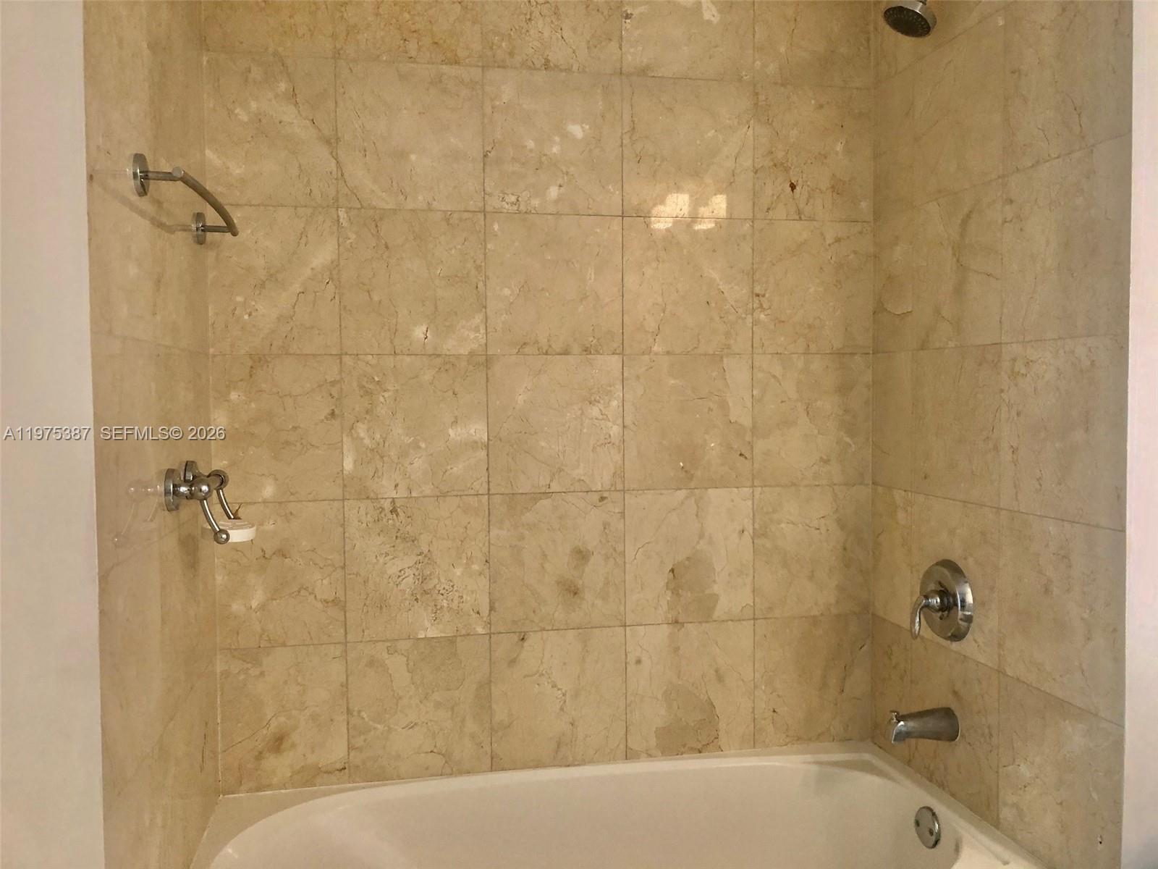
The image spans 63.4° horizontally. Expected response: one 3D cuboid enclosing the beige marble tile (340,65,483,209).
[{"bbox_3d":[-0.355,-0.630,1.988,0.305,0.305,0.010,-1,3,-11],"label":"beige marble tile"}]

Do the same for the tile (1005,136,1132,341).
[{"bbox_3d":[0.817,-0.315,1.577,0.014,0.305,0.306,-1,3,-11],"label":"tile"}]

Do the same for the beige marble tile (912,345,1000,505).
[{"bbox_3d":[0.761,-0.022,1.898,0.010,0.305,0.302,-1,3,-11],"label":"beige marble tile"}]

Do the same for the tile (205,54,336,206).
[{"bbox_3d":[-0.631,-0.622,1.925,0.257,0.303,0.010,-1,3,-11],"label":"tile"}]

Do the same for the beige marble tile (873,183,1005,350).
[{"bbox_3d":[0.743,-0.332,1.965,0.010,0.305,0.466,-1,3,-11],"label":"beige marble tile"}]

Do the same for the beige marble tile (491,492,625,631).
[{"bbox_3d":[-0.047,0.282,2.078,0.305,0.305,0.012,-1,3,-11],"label":"beige marble tile"}]

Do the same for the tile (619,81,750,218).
[{"bbox_3d":[0.244,-0.637,2.096,0.303,0.303,0.010,-1,3,-11],"label":"tile"}]

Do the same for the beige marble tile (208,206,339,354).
[{"bbox_3d":[-0.632,-0.319,1.951,0.259,0.305,0.014,-1,3,-11],"label":"beige marble tile"}]

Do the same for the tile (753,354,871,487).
[{"bbox_3d":[0.542,-0.033,2.176,0.290,0.305,0.012,-1,3,-11],"label":"tile"}]

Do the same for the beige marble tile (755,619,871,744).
[{"bbox_3d":[0.551,0.582,2.222,0.293,0.311,0.014,-1,3,-11],"label":"beige marble tile"}]

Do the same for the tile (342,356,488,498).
[{"bbox_3d":[-0.352,-0.018,2.019,0.305,0.305,0.014,-1,3,-11],"label":"tile"}]

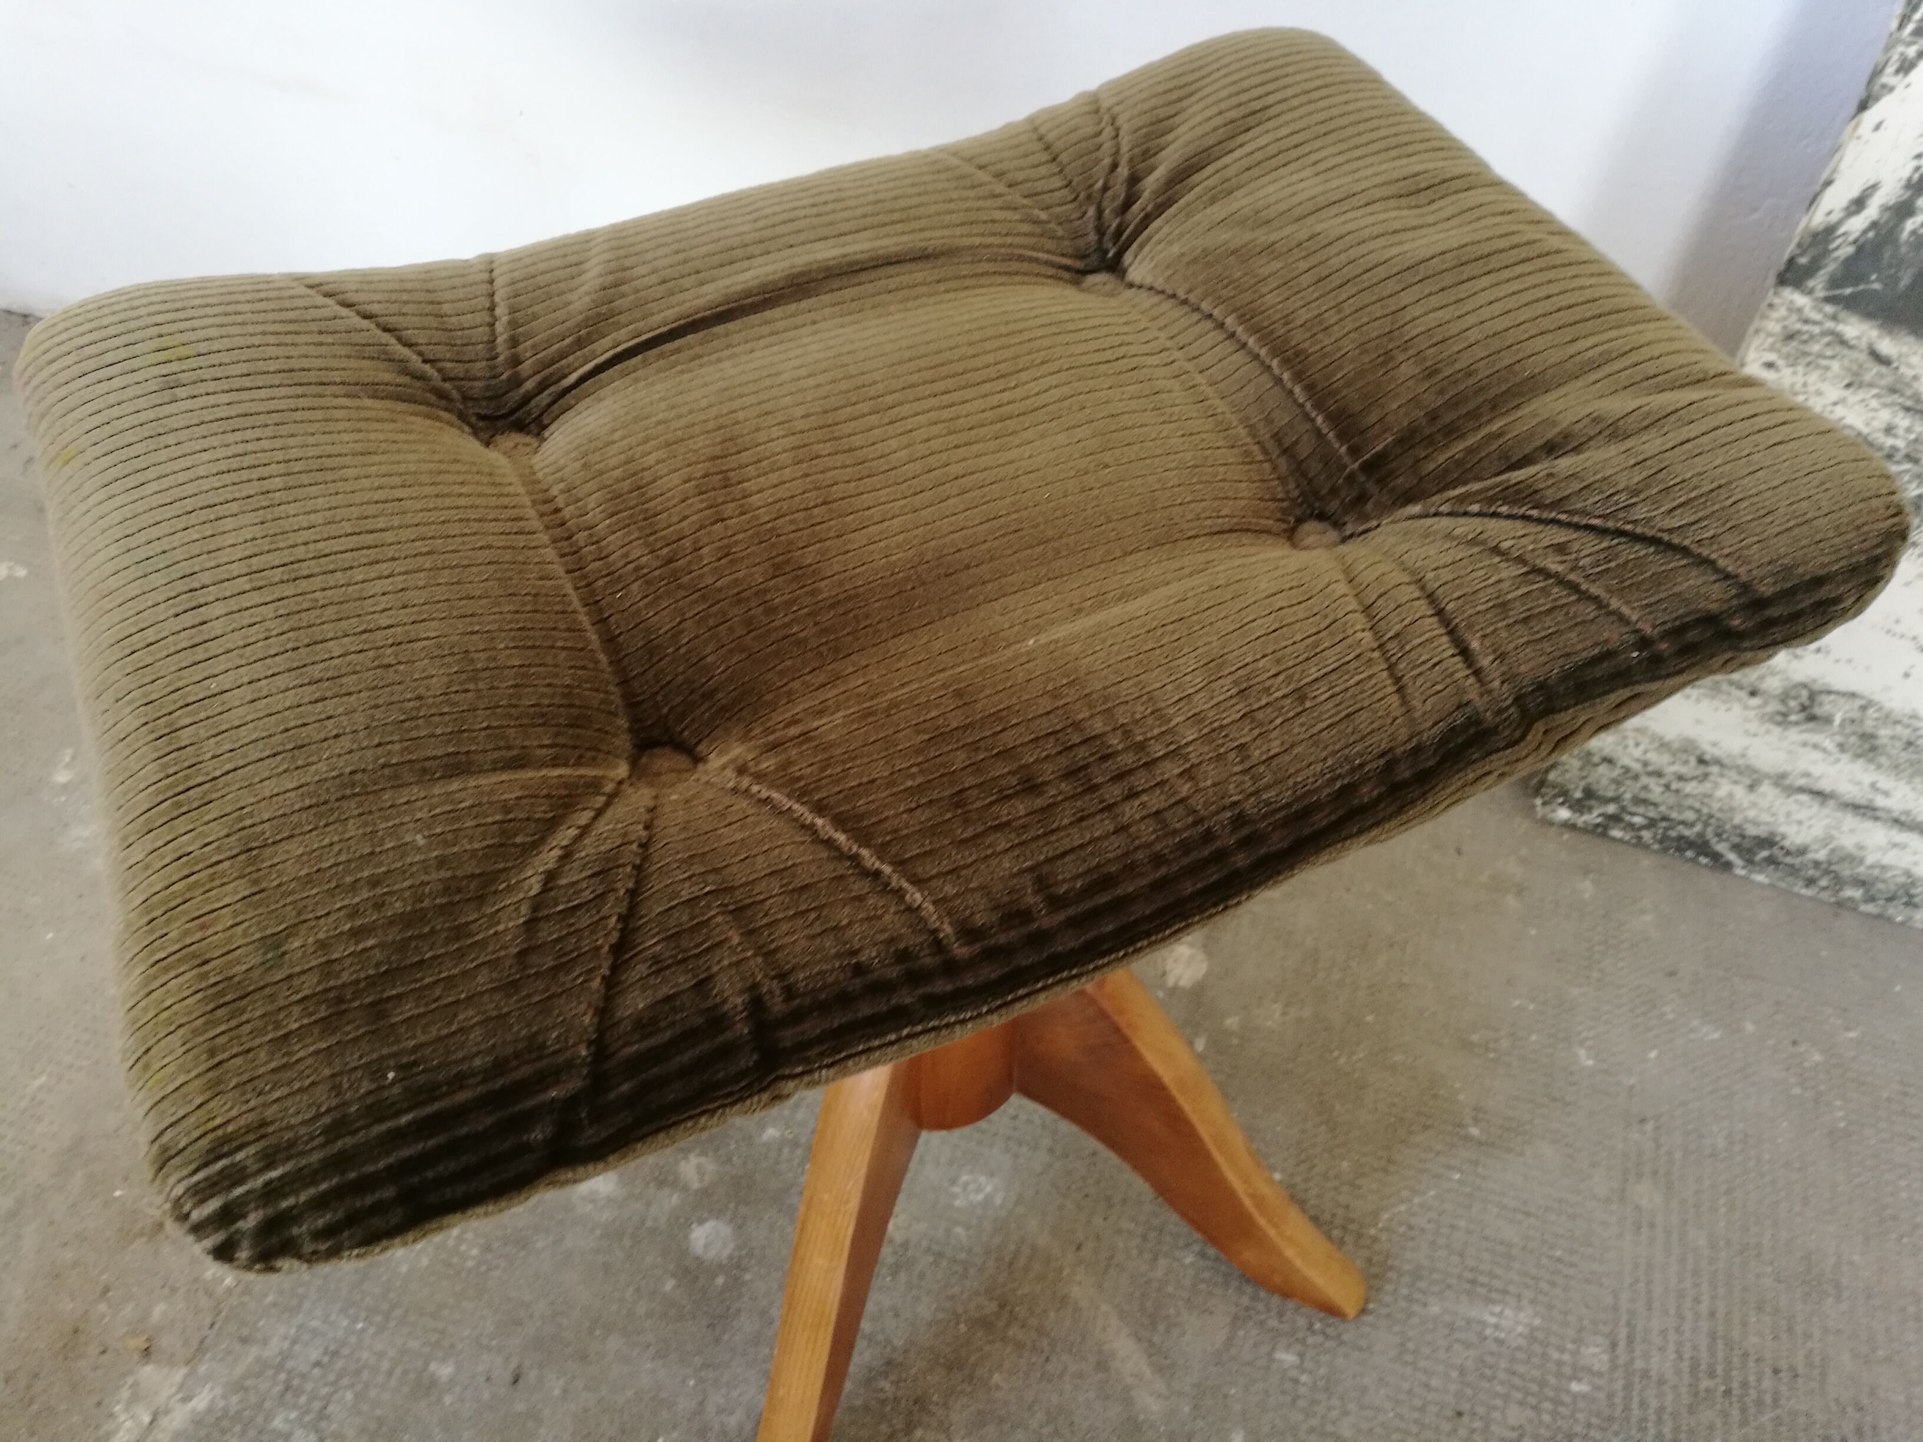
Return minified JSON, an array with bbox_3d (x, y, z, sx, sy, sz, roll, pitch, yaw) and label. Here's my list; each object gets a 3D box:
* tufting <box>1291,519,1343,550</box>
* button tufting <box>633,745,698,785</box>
[{"bbox_3d":[0.117,-0.061,0.495,0.018,0.007,0.018,1,49,-1],"label":"tufting"},{"bbox_3d":[-0.084,0.013,0.428,0.018,0.007,0.018,1,49,-1],"label":"button tufting"}]

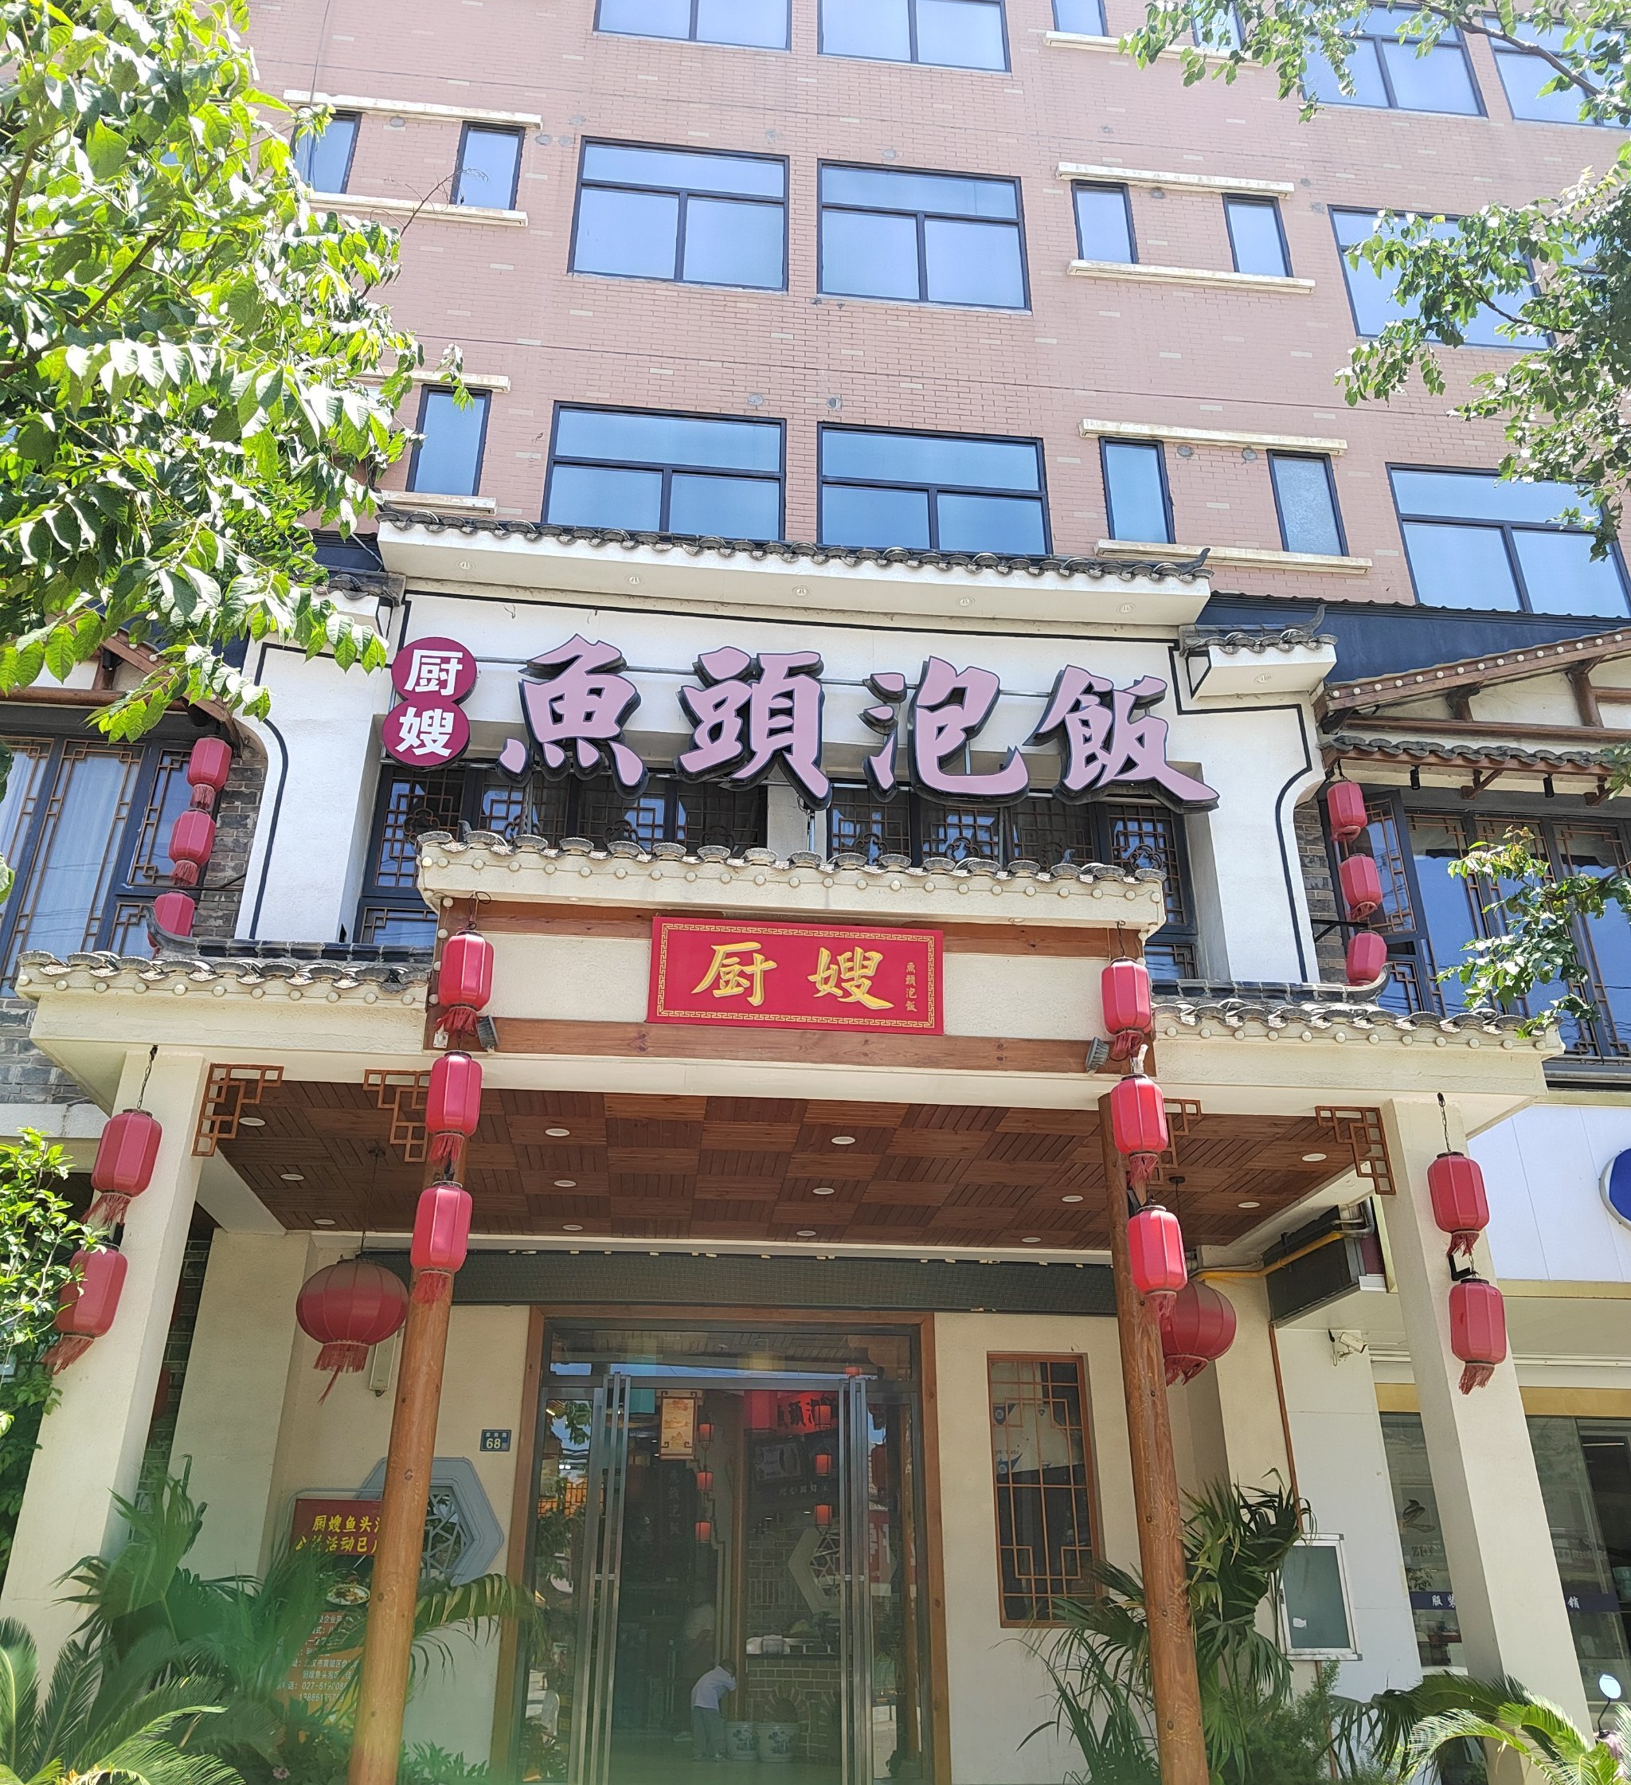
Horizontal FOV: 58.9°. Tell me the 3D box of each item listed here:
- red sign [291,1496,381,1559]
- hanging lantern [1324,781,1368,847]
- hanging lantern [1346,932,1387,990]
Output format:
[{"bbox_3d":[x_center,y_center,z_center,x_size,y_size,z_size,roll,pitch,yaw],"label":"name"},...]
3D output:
[{"bbox_3d":[-2.589,3.546,8.069,0.666,0.311,0.040,3,-27,-5],"label":"red sign"},{"bbox_3d":[3.545,-0.522,9.661,0.255,0.445,0.255,3,-27,-5],"label":"hanging lantern"},{"bbox_3d":[3.799,0.495,9.958,0.287,0.487,0.287,3,-26,-5],"label":"hanging lantern"}]

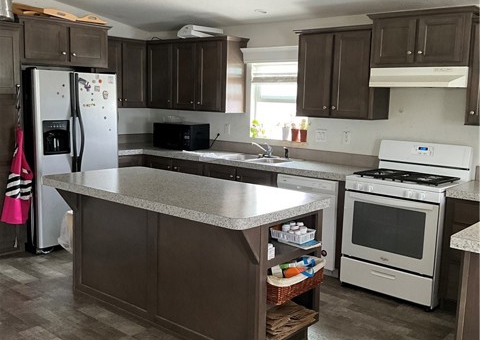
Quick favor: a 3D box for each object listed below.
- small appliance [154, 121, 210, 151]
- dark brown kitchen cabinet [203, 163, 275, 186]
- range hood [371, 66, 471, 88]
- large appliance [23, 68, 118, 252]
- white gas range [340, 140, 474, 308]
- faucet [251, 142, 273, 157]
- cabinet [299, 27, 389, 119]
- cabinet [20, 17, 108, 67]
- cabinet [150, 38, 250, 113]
[{"bbox_3d":[-0.644,-0.372,5.956,0.500,0.275,0.365,6,9,30],"label":"small appliance"},{"bbox_3d":[0.167,0.372,5.282,0.908,0.880,0.620,8,11,39],"label":"dark brown kitchen cabinet"},{"bbox_3d":[1.444,-0.715,4.192,0.755,0.147,0.420,8,11,39],"label":"range hood"},{"bbox_3d":[-1.768,-0.109,5.352,0.710,1.730,0.895,8,11,39],"label":"large appliance"},{"bbox_3d":[1.302,0.396,4.248,0.757,1.176,0.690,8,11,39],"label":"white gas range"},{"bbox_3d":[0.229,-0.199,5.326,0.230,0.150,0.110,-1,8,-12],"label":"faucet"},{"bbox_3d":[0.893,-0.834,4.694,0.760,0.754,0.345,8,11,39],"label":"cabinet"},{"bbox_3d":[-1.822,-1.196,5.205,0.620,0.400,0.930,8,11,39],"label":"cabinet"},{"bbox_3d":[-0.509,-1.030,5.860,1.270,0.749,0.345,8,11,39],"label":"cabinet"}]

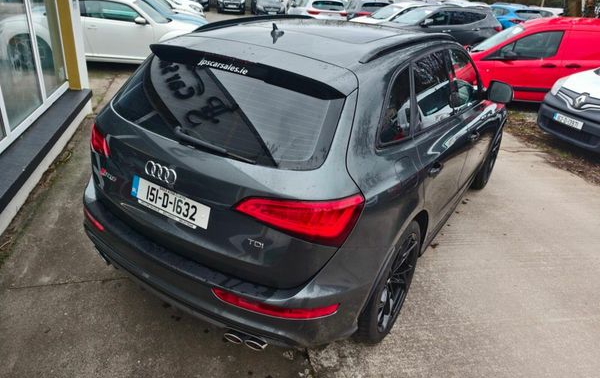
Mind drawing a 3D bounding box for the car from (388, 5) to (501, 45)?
[{"bbox_3d":[4.277,-5.313,13.463,4.690,1.680,1.880,-5,28,-20],"label":"car"}]

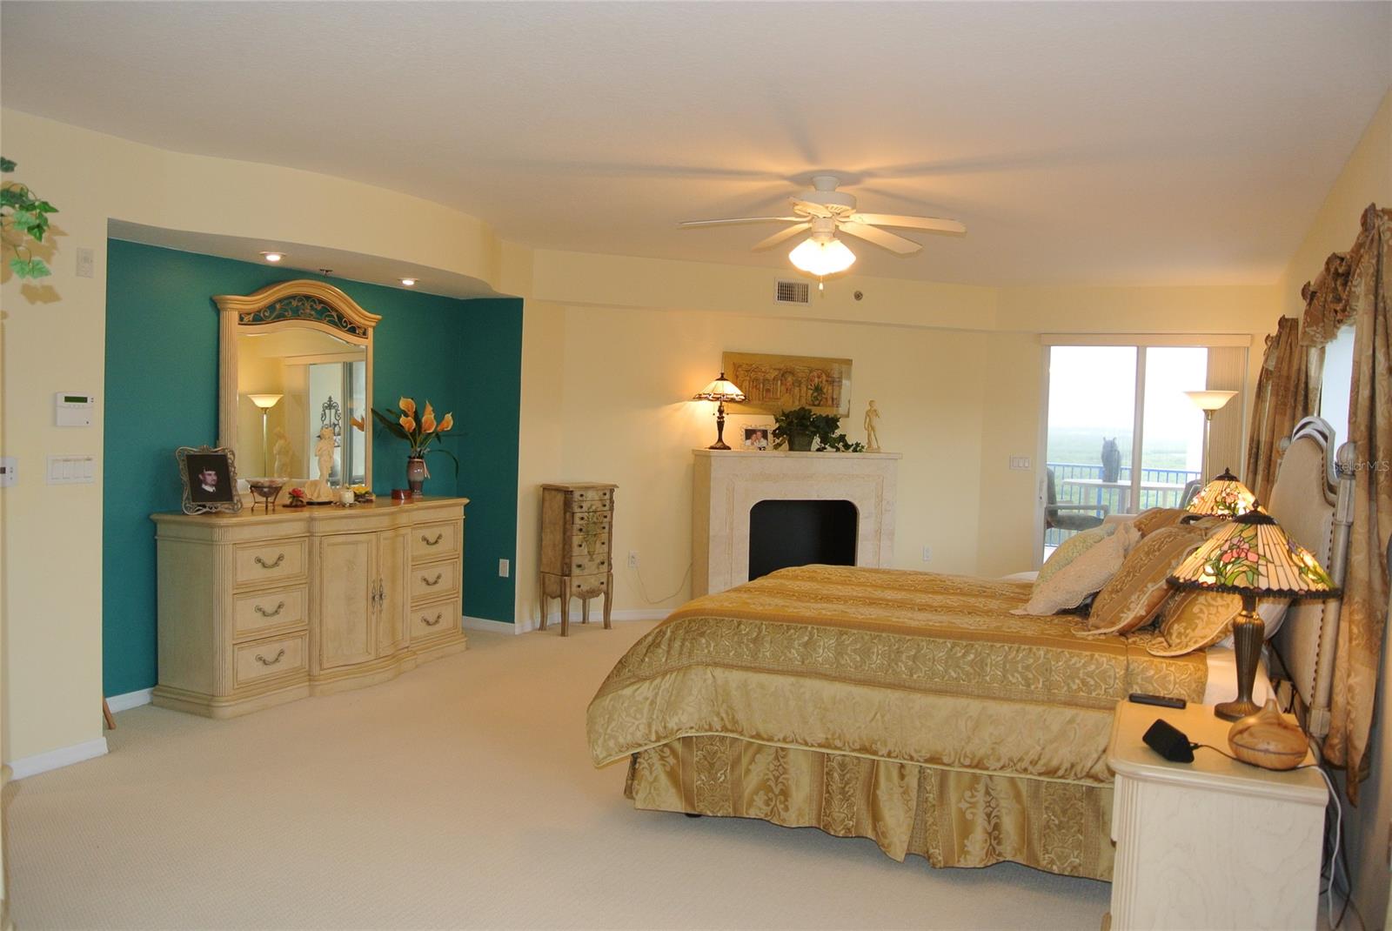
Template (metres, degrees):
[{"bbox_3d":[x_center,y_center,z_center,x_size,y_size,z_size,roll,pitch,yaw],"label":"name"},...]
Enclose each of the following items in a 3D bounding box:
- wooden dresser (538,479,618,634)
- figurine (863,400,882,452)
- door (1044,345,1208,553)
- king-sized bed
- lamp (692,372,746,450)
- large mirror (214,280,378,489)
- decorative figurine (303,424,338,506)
[{"bbox_3d":[-0.829,0.650,7.313,0.330,1.010,0.460,4,3,43],"label":"wooden dresser"},{"bbox_3d":[1.365,-0.302,8.074,0.135,0.410,0.120,1,3,-19],"label":"figurine"},{"bbox_3d":[3.415,0.145,8.205,1.430,2.180,0.130,3,3,25],"label":"door"},{"bbox_3d":[1.206,0.548,4.396,2.480,1.580,2.140,3,3,25],"label":"king-sized bed"},{"bbox_3d":[0.171,-0.386,7.427,0.383,0.548,0.383,2,3,0],"label":"lamp"},{"bbox_3d":[-2.223,-0.406,5.862,0.110,1.270,1.220,3,3,25],"label":"large mirror"},{"bbox_3d":[-2.051,-0.003,5.711,0.160,0.429,0.190,3,3,28],"label":"decorative figurine"}]

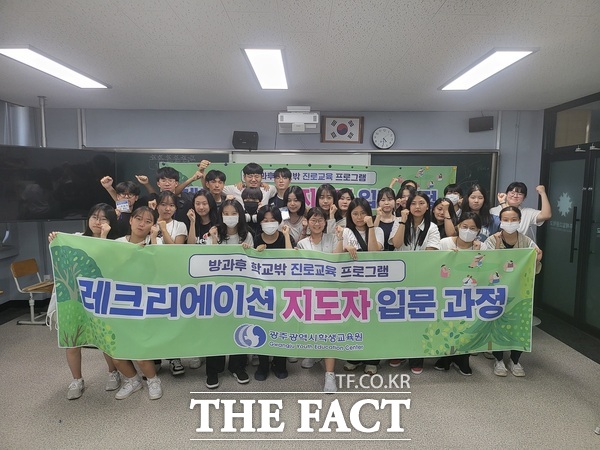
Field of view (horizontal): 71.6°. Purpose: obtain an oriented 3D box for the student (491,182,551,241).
[{"bbox_3d":[2.112,0.421,4.058,0.570,1.640,0.380,1,6,10],"label":"student"}]

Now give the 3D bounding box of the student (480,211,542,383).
[{"bbox_3d":[1.856,0.566,3.667,0.500,1.457,0.440,2,5,14],"label":"student"}]

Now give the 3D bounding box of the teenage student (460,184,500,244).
[{"bbox_3d":[1.715,0.447,3.910,0.440,1.610,0.340,1,5,5],"label":"teenage student"}]

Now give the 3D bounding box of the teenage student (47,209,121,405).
[{"bbox_3d":[-1.644,0.565,3.248,0.520,1.460,0.450,0,5,-8],"label":"teenage student"}]

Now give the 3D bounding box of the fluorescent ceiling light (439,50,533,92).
[{"bbox_3d":[1.556,-1.338,3.605,0.300,0.060,1.270,0,5,1],"label":"fluorescent ceiling light"}]

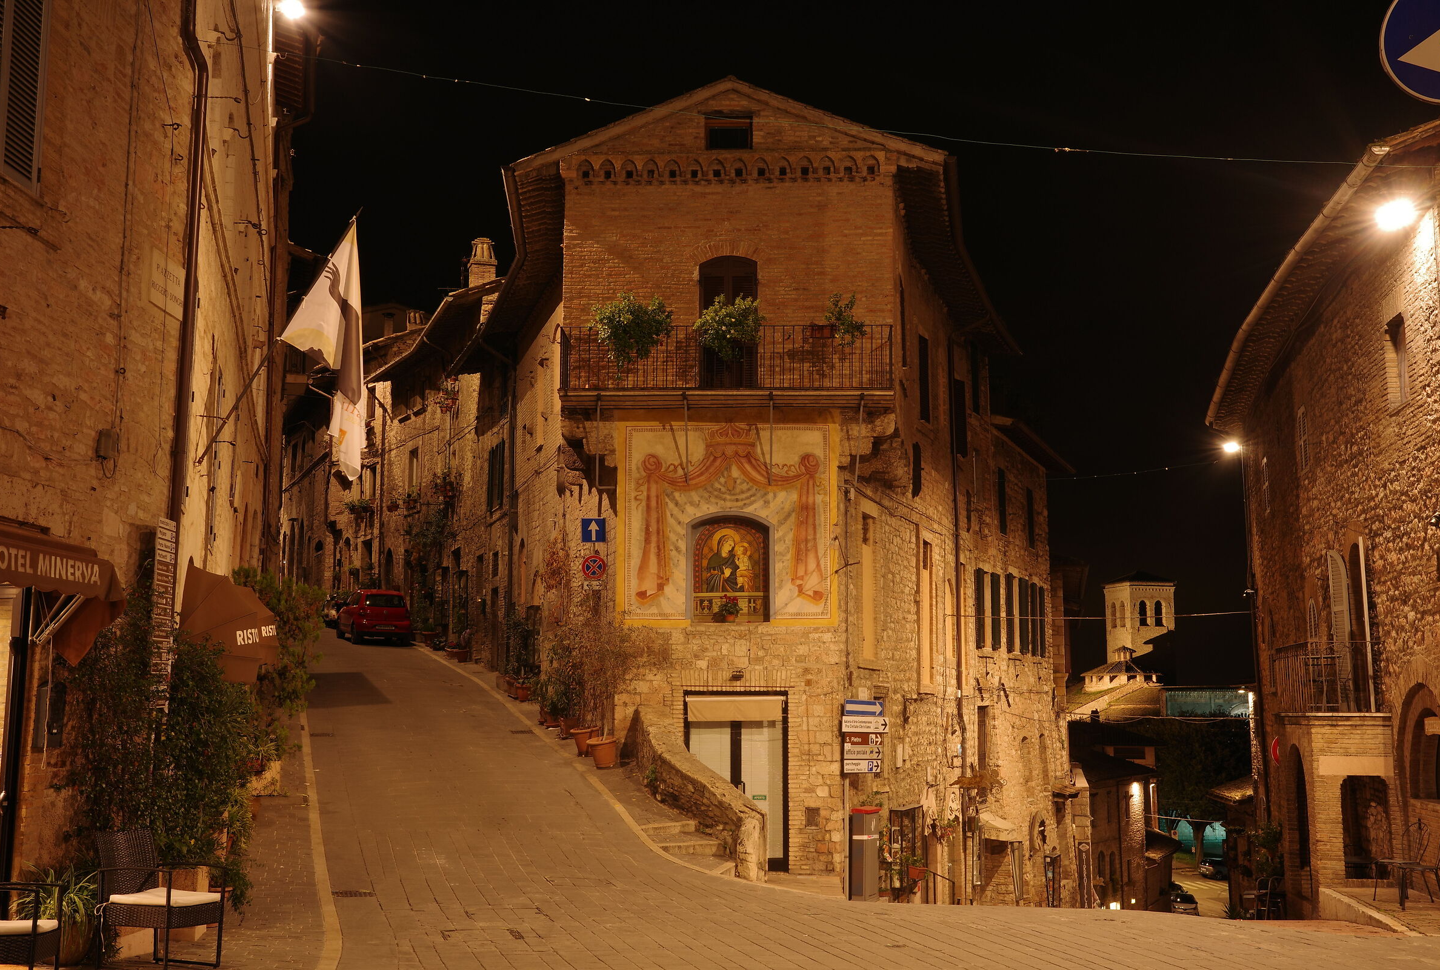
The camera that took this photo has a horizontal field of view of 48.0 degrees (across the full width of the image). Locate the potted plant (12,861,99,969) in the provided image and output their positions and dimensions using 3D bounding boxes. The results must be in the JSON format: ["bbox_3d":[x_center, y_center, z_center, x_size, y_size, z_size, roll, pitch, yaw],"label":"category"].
[{"bbox_3d":[-4.595,2.978,11.200,0.560,0.680,0.560,4,-11,-22],"label":"potted plant"}]

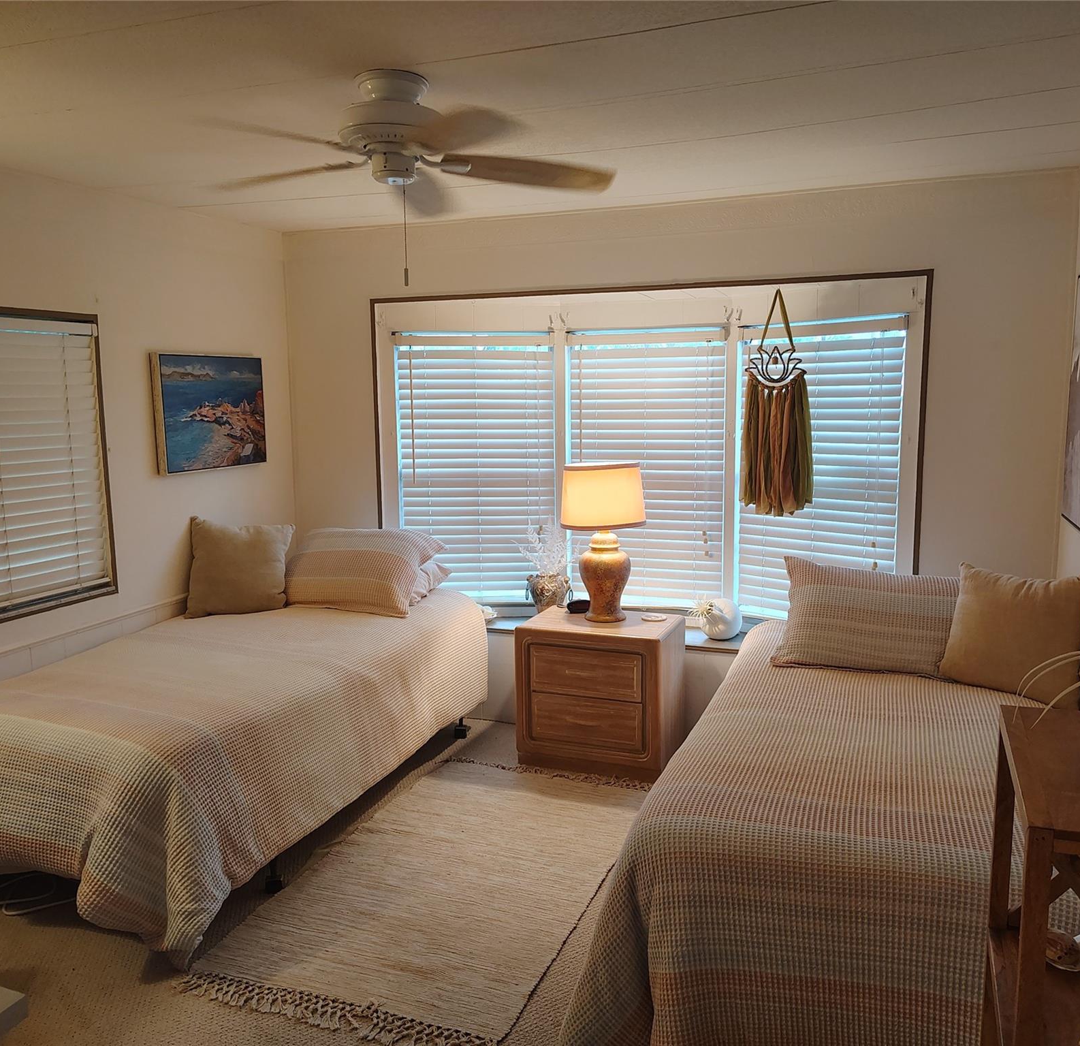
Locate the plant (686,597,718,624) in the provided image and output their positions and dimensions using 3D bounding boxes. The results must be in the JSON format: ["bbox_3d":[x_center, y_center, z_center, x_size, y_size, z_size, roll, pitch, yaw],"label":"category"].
[{"bbox_3d":[0.704,0.381,4.202,0.137,0.113,0.120,1,8,10],"label":"plant"}]

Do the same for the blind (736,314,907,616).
[{"bbox_3d":[1.138,-0.191,4.014,0.750,1.276,0.060,7,11,43],"label":"blind"}]

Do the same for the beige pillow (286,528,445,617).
[{"bbox_3d":[-0.766,0.201,4.214,0.630,0.165,0.450,3,50,23],"label":"beige pillow"}]

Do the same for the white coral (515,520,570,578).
[{"bbox_3d":[0.023,0.123,4.455,0.245,0.260,0.200,-1,8,0],"label":"white coral"}]

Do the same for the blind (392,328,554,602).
[{"bbox_3d":[-0.295,-0.247,4.574,0.752,1.290,0.060,-1,8,-1],"label":"blind"}]

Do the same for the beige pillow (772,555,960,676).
[{"bbox_3d":[1.142,0.320,3.303,0.640,0.165,0.440,2,48,20],"label":"beige pillow"}]

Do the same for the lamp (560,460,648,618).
[{"bbox_3d":[0.270,0.078,4.010,0.360,0.650,0.360,-1,8,0],"label":"lamp"}]

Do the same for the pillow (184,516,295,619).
[{"bbox_3d":[-1.285,0.197,4.114,0.430,0.425,0.140,-3,-9,-18],"label":"pillow"}]

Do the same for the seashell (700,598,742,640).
[{"bbox_3d":[0.796,0.421,4.236,0.180,0.172,0.165,0,8,4],"label":"seashell"}]

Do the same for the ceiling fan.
[{"bbox_3d":[-0.350,-0.951,2.366,1.080,0.255,1.080,2,8,21],"label":"ceiling fan"}]

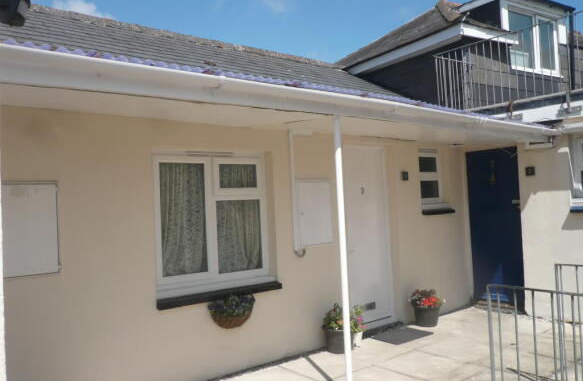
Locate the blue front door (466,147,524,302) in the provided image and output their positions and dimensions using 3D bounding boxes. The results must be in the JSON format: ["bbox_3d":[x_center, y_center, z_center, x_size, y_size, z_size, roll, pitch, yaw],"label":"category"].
[{"bbox_3d":[2.594,0.450,5.940,0.080,1.950,0.760,-2,-1,-32],"label":"blue front door"}]

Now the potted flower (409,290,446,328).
[{"bbox_3d":[1.576,1.362,5.482,0.380,0.420,0.360,-2,-1,0],"label":"potted flower"}]

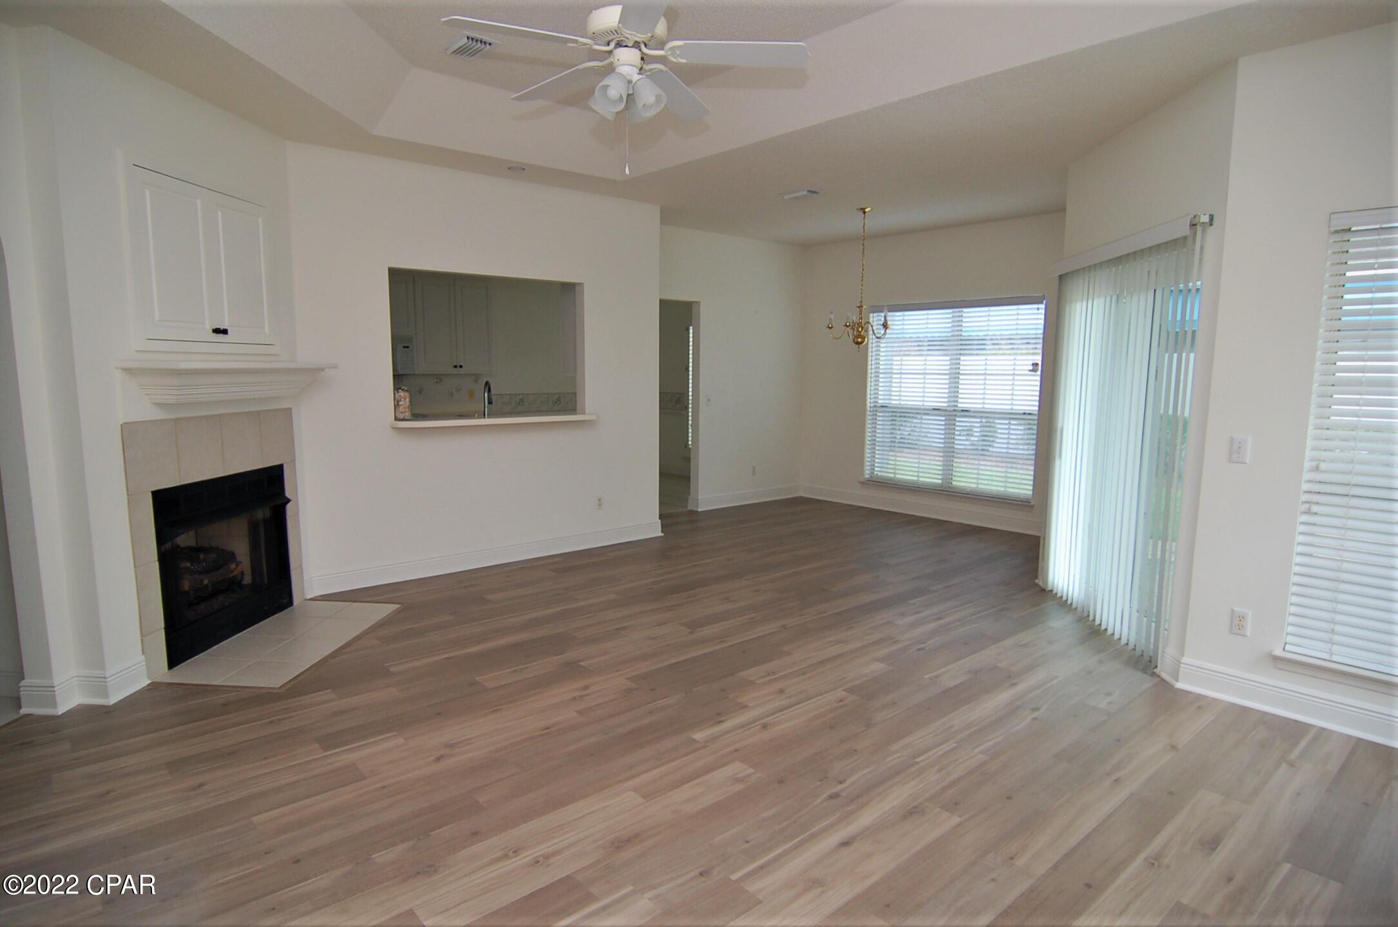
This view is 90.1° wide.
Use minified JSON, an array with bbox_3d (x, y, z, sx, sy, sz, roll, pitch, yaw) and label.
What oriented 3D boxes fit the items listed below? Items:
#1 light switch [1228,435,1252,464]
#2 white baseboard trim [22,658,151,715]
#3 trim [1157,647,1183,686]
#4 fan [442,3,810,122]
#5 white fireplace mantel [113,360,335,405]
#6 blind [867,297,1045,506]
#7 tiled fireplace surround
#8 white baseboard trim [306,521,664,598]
[{"bbox_3d":[2.259,-0.054,2.916,0.013,0.116,0.072,-6,9,-40],"label":"light switch"},{"bbox_3d":[-2.616,0.944,2.998,0.298,0.130,0.323,0,7,2],"label":"white baseboard trim"},{"bbox_3d":[2.170,0.928,3.224,0.027,0.130,0.180,0,7,2],"label":"trim"},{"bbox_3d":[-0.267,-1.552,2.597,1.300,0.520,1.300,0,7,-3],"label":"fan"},{"bbox_3d":[-2.323,-0.423,3.575,0.279,0.190,1.209,0,7,2],"label":"white fireplace mantel"},{"bbox_3d":[2.373,-0.618,6.731,0.065,1.782,1.785,-6,9,-40],"label":"blind"},{"bbox_3d":[-2.477,0.331,3.672,0.040,1.181,1.184,0,7,2],"label":"tiled fireplace surround"},{"bbox_3d":[-1.390,0.665,5.265,2.805,0.128,0.025,-6,9,-41],"label":"white baseboard trim"}]

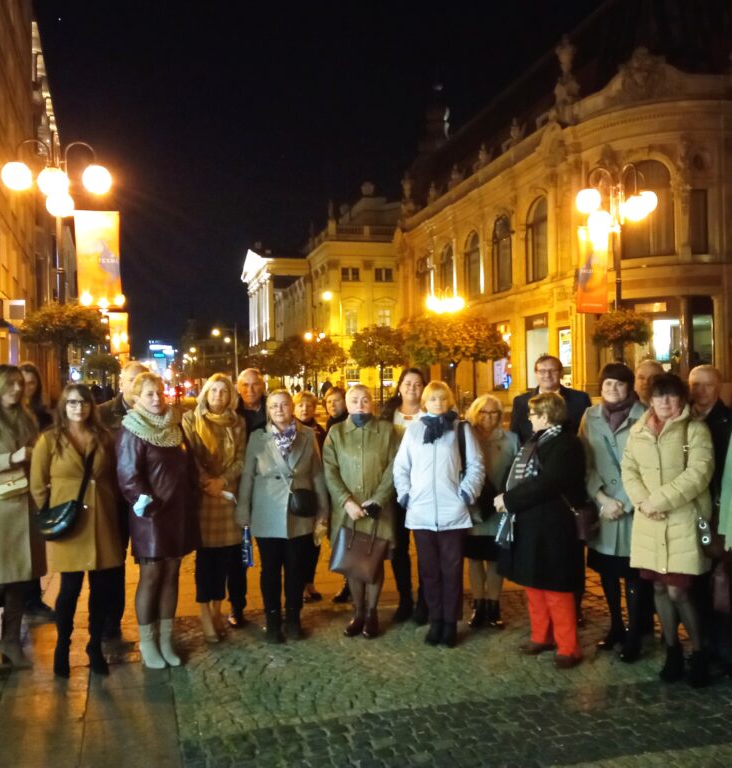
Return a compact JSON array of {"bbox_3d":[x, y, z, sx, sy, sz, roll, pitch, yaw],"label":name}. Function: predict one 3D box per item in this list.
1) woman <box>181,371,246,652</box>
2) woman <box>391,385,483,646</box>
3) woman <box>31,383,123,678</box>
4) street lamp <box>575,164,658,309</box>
[{"bbox_3d":[-0.985,0.800,5.263,0.480,1.713,0.370,-1,0,-21],"label":"woman"},{"bbox_3d":[0.463,0.805,5.087,0.570,1.650,0.360,-1,0,3],"label":"woman"},{"bbox_3d":[-1.695,0.838,4.679,0.530,1.681,0.370,-1,0,-29],"label":"woman"},{"bbox_3d":[4.388,-1.069,14.010,1.450,5.300,1.450,-1,0,17],"label":"street lamp"}]

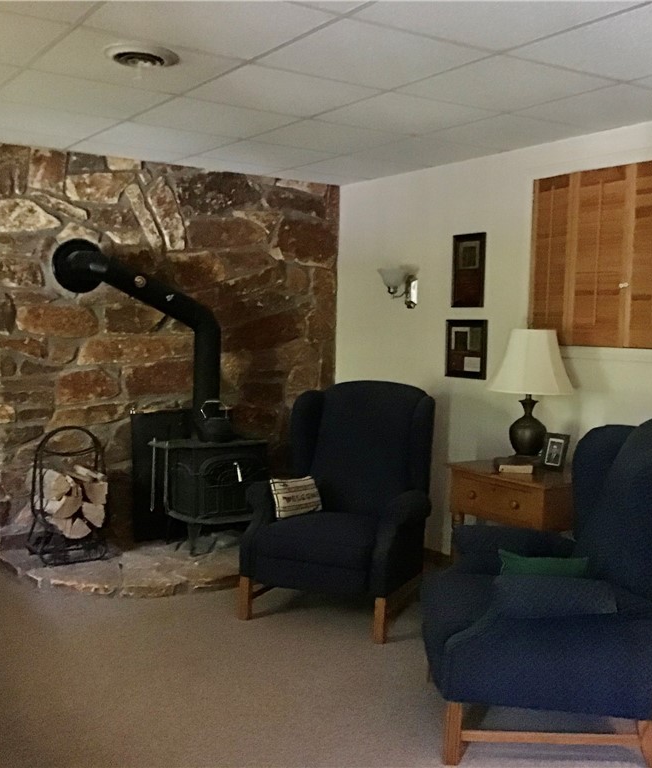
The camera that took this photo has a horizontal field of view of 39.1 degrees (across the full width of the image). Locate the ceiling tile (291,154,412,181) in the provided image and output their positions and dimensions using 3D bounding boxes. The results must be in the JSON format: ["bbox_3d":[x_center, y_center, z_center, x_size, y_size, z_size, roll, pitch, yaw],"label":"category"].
[{"bbox_3d":[0.190,-1.256,5.284,0.573,0.025,0.595,-1,4,-32],"label":"ceiling tile"}]

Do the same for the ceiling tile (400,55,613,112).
[{"bbox_3d":[0.661,-1.128,3.455,0.605,0.020,0.605,-1,4,-33],"label":"ceiling tile"}]

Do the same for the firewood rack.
[{"bbox_3d":[-1.371,0.575,4.857,0.340,0.675,0.290,-1,4,-32],"label":"firewood rack"}]

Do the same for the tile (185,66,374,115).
[{"bbox_3d":[-0.174,-1.155,3.613,0.600,0.020,0.597,-1,4,-33],"label":"tile"}]

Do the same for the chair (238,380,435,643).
[{"bbox_3d":[0.089,0.534,4.349,0.750,1.075,0.790,3,4,22],"label":"chair"}]

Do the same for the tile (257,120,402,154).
[{"bbox_3d":[0.014,-1.202,4.450,0.600,0.020,0.597,-1,4,-33],"label":"tile"}]

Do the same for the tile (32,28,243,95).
[{"bbox_3d":[-0.695,-1.158,3.308,0.605,0.020,0.605,-1,4,-33],"label":"tile"}]

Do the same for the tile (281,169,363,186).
[{"bbox_3d":[-0.069,-1.290,5.690,0.573,0.025,0.346,-1,4,-32],"label":"tile"}]

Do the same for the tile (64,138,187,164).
[{"bbox_3d":[-1.103,-1.283,5.071,0.605,0.020,0.361,-1,4,-33],"label":"tile"}]

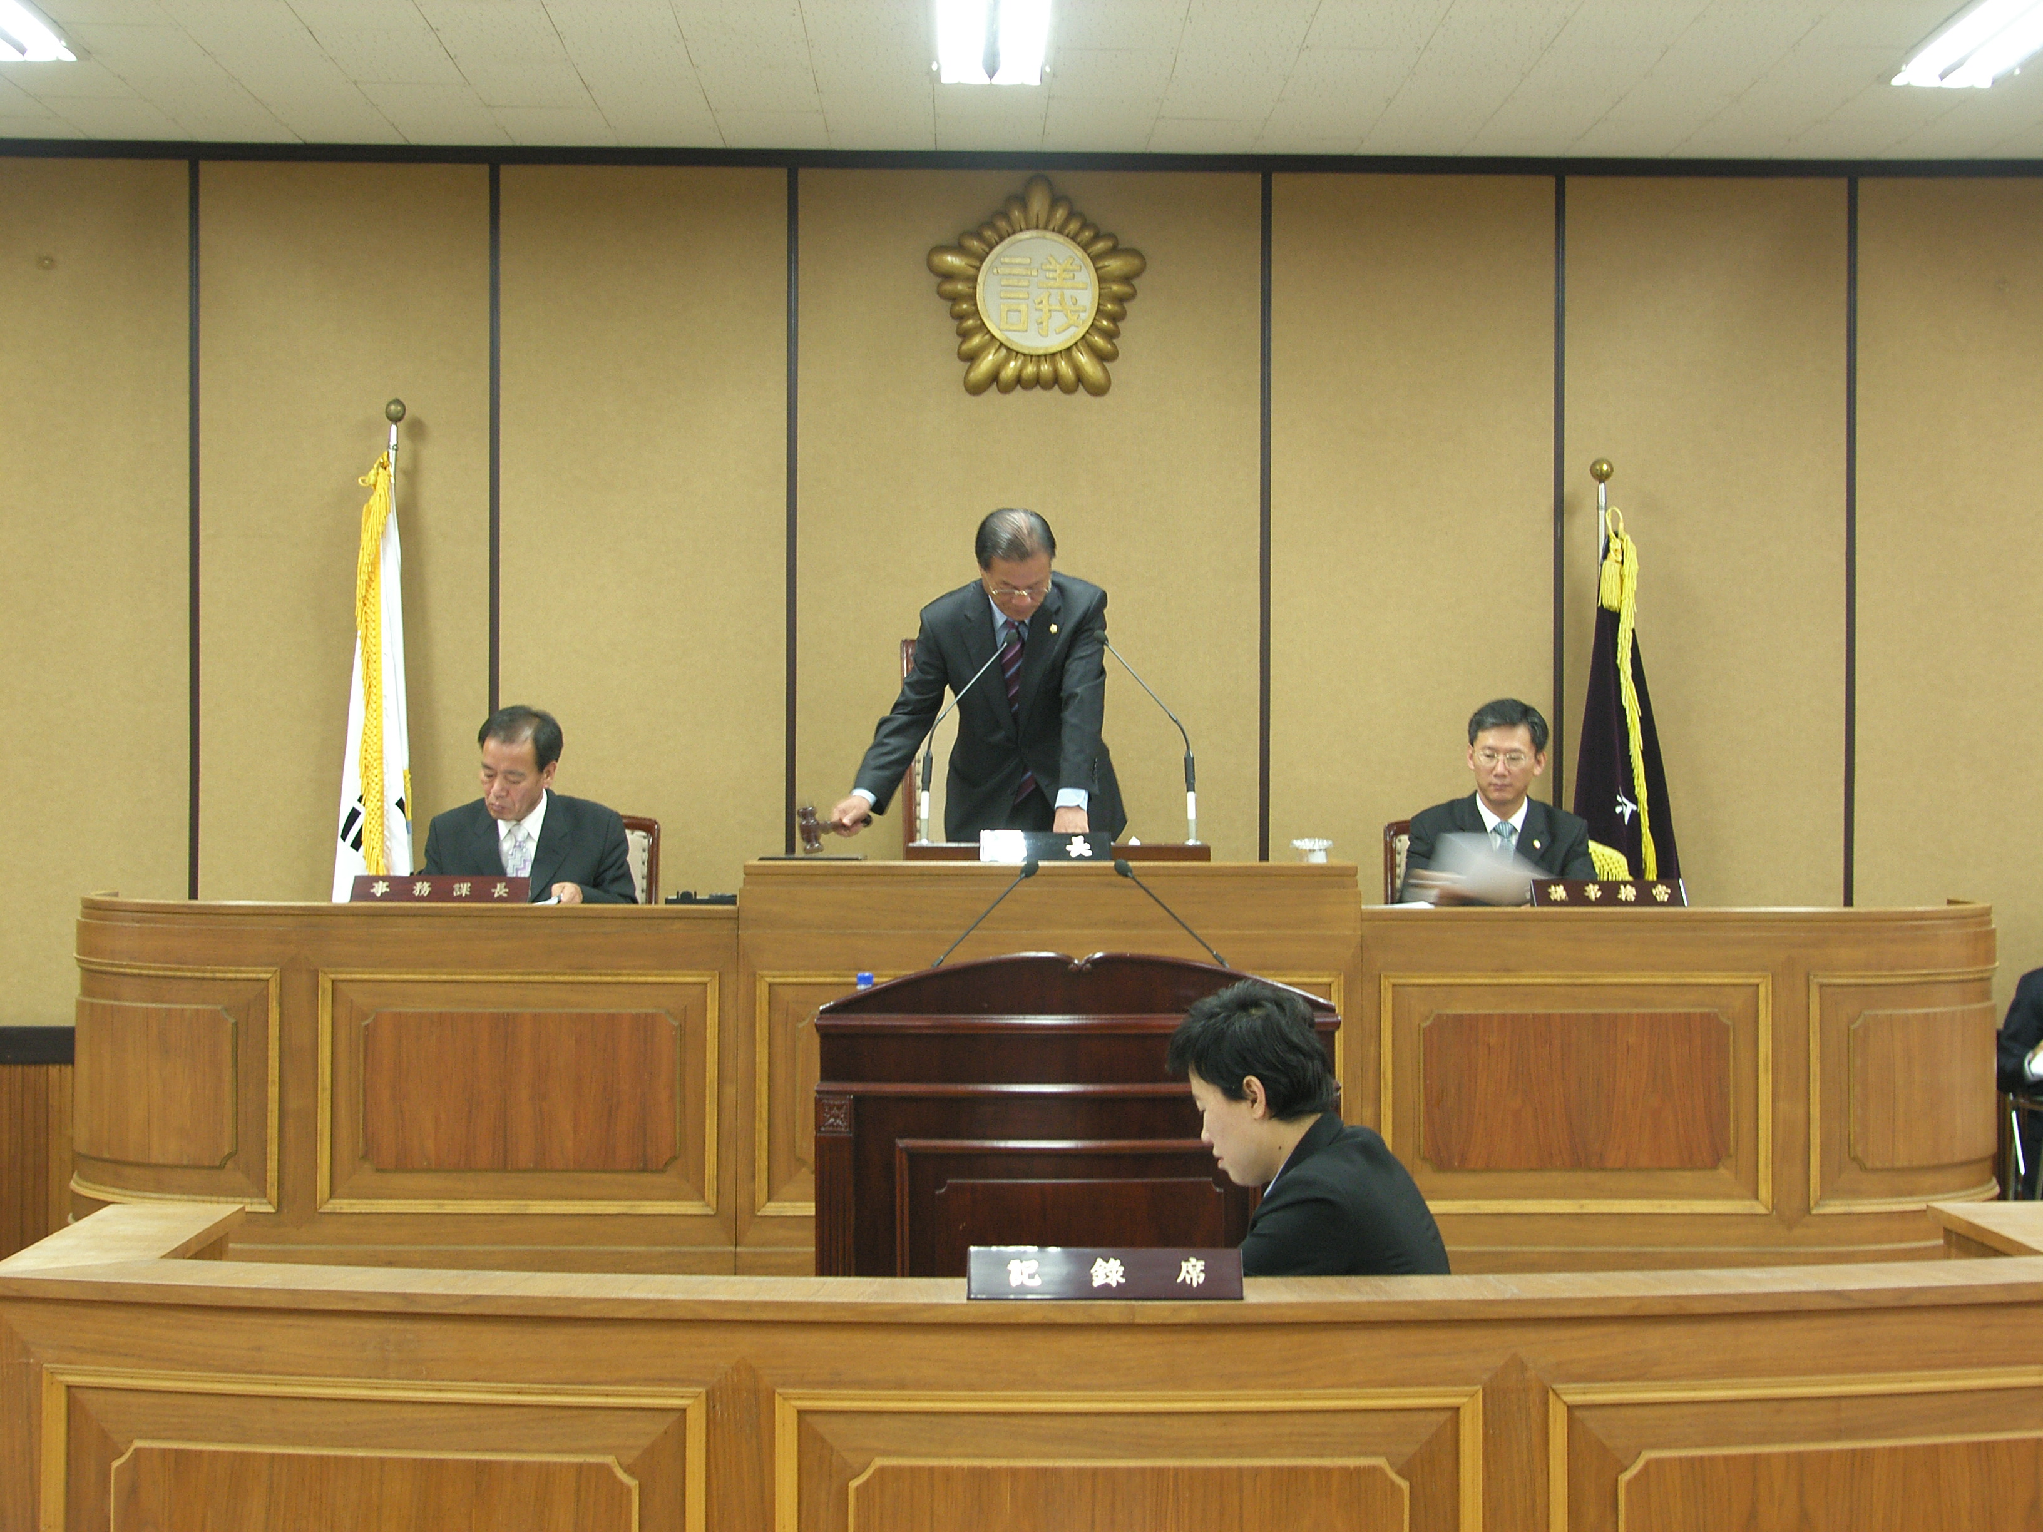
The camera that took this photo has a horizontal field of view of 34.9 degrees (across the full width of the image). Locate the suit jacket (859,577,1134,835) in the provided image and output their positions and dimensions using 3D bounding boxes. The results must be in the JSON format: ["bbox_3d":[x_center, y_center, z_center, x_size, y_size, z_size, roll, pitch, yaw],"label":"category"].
[{"bbox_3d":[-0.075,-0.110,7.500,0.630,0.690,0.460,0,0,-2],"label":"suit jacket"}]

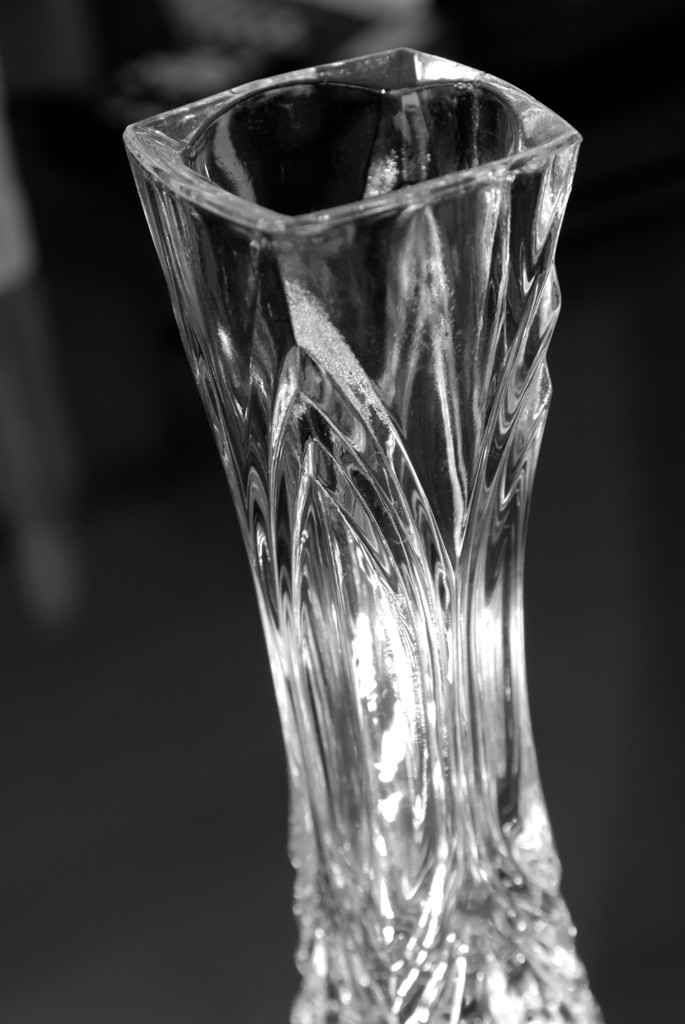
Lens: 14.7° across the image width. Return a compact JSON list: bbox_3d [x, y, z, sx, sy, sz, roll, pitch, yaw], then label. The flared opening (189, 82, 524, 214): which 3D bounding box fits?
[{"bbox_3d":[0.001,-0.063,0.482,0.060,0.016,0.060,-20,32,-22],"label":"flared opening"}]

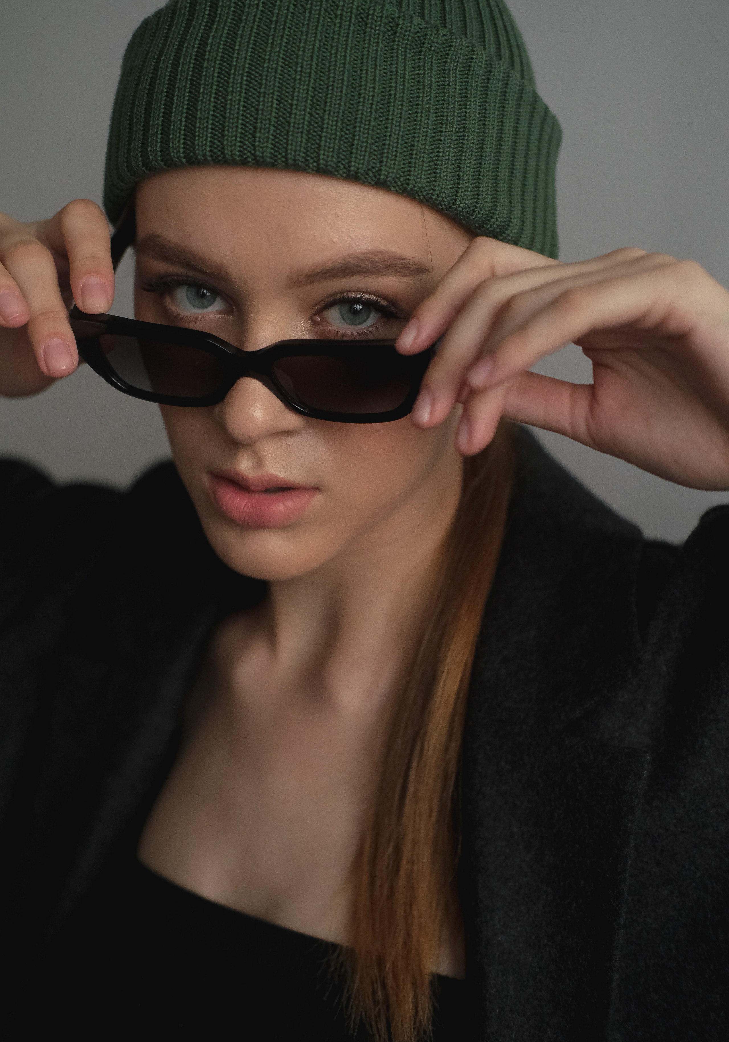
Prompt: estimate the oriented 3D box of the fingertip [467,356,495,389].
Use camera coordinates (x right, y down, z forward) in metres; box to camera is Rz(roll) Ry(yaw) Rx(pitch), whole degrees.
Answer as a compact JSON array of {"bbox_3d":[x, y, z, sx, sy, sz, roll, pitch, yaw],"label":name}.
[{"bbox_3d":[0.038,-0.049,0.527,0.008,0.011,0.005,49,7,36],"label":"fingertip"}]

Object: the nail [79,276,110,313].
[{"bbox_3d":[-0.098,-0.083,0.588,0.010,0.012,0.003,-3,-6,-15],"label":"nail"}]

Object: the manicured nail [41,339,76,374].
[{"bbox_3d":[-0.110,-0.059,0.580,0.011,0.013,0.003,-12,-5,-12],"label":"manicured nail"}]

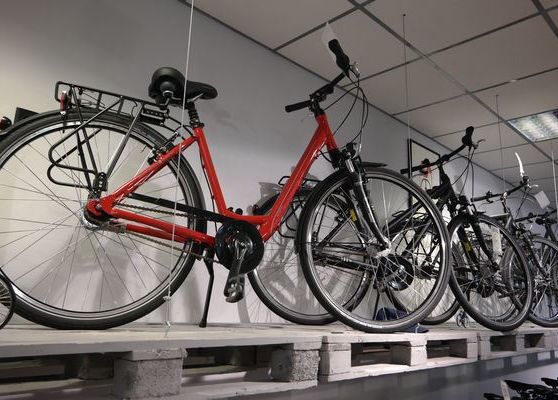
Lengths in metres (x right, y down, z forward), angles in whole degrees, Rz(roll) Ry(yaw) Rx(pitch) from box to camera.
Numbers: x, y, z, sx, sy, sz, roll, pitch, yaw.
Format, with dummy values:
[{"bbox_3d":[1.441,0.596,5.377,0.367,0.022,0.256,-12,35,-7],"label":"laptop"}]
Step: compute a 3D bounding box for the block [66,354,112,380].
[{"bbox_3d":[-0.567,0.501,1.345,0.138,0.079,0.140,14,-17,-41],"label":"block"}]

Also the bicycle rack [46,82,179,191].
[{"bbox_3d":[-0.566,-0.179,1.491,0.410,0.350,0.150,9,-20,-27],"label":"bicycle rack"}]

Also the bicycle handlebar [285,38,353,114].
[{"bbox_3d":[0.167,-0.531,1.992,0.170,0.140,0.610,6,-18,-16],"label":"bicycle handlebar"}]

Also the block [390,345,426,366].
[{"bbox_3d":[0.569,0.673,1.905,0.138,0.079,0.100,14,-17,-41],"label":"block"}]

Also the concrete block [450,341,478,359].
[{"bbox_3d":[0.954,0.770,2.251,0.138,0.079,0.100,14,-17,-41],"label":"concrete block"}]

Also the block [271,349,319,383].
[{"bbox_3d":[0.051,0.547,1.442,0.138,0.079,0.100,14,-17,-41],"label":"block"}]

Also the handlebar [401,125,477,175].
[{"bbox_3d":[1.003,-0.293,2.757,0.150,0.110,0.630,9,-23,-24],"label":"handlebar"}]

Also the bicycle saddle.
[{"bbox_3d":[-0.362,-0.427,1.683,0.260,0.120,0.200,9,-20,-27],"label":"bicycle saddle"}]

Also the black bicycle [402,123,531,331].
[{"bbox_3d":[0.738,0.176,2.553,1.830,1.100,0.610,5,-20,-11],"label":"black bicycle"}]

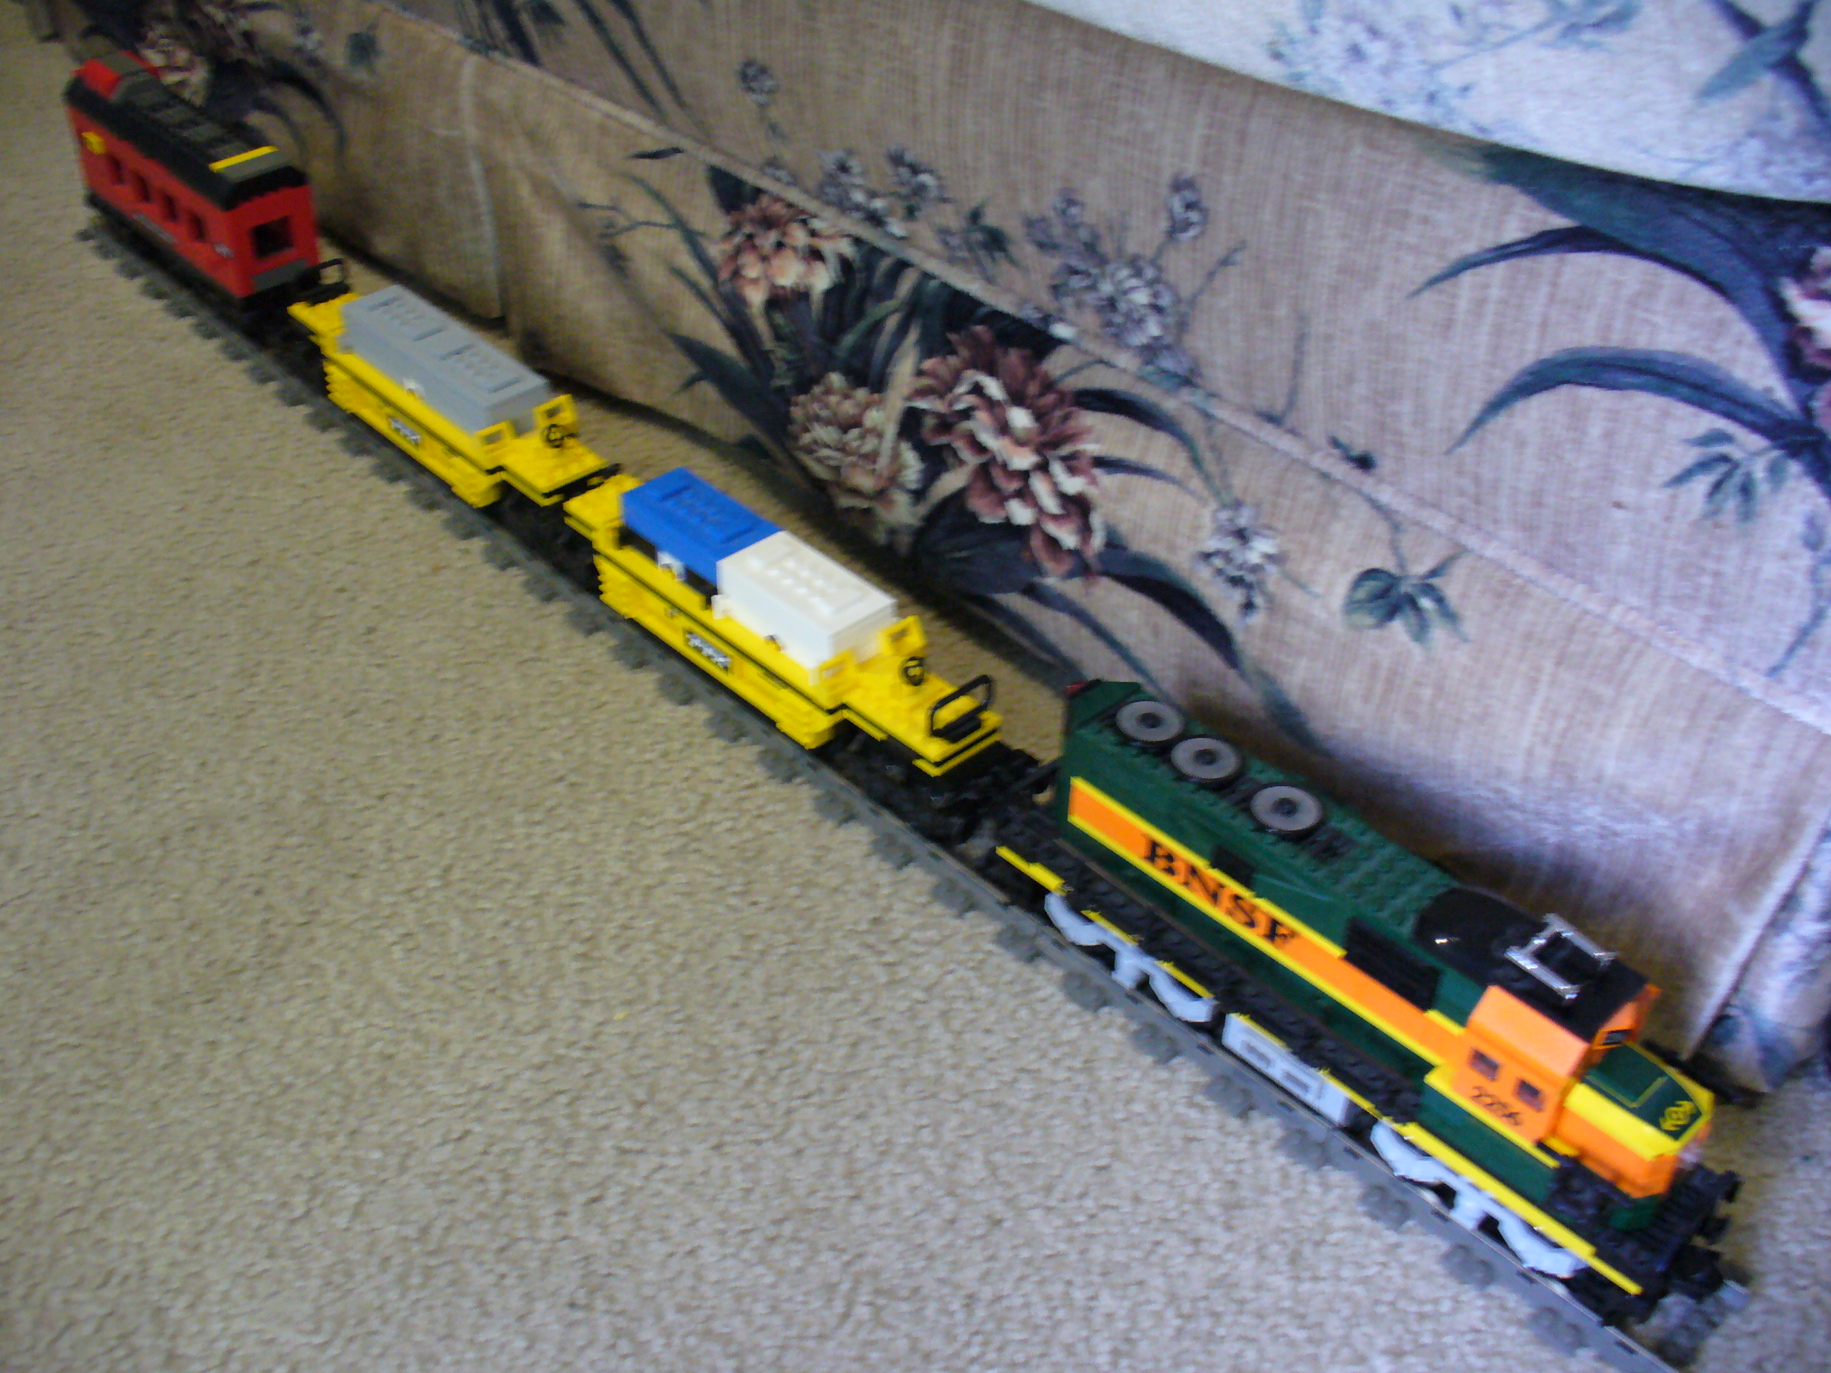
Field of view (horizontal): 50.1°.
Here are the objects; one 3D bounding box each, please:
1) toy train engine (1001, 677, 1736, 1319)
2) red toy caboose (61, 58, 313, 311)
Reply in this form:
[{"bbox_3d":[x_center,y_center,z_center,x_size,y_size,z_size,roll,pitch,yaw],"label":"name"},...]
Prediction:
[{"bbox_3d":[0.138,0.088,0.635,0.052,0.111,0.274,-32,49,-34],"label":"toy train engine"},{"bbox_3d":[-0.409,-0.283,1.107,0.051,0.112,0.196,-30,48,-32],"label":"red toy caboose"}]

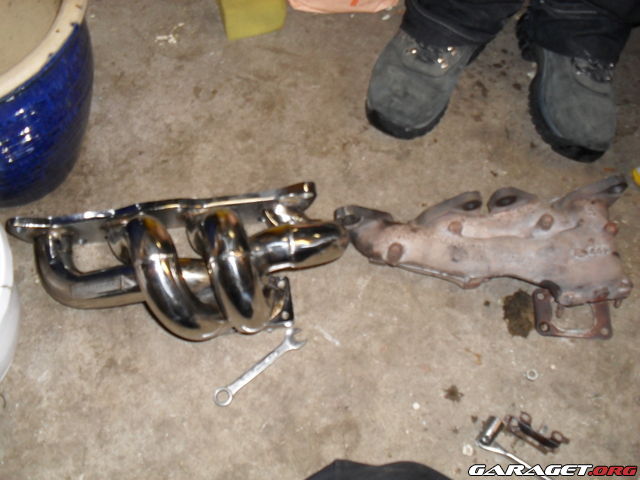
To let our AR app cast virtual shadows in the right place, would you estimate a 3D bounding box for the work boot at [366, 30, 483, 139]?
[{"bbox_3d":[0.182,-0.336,1.066,0.120,0.155,0.310,21,65,10],"label":"work boot"}]

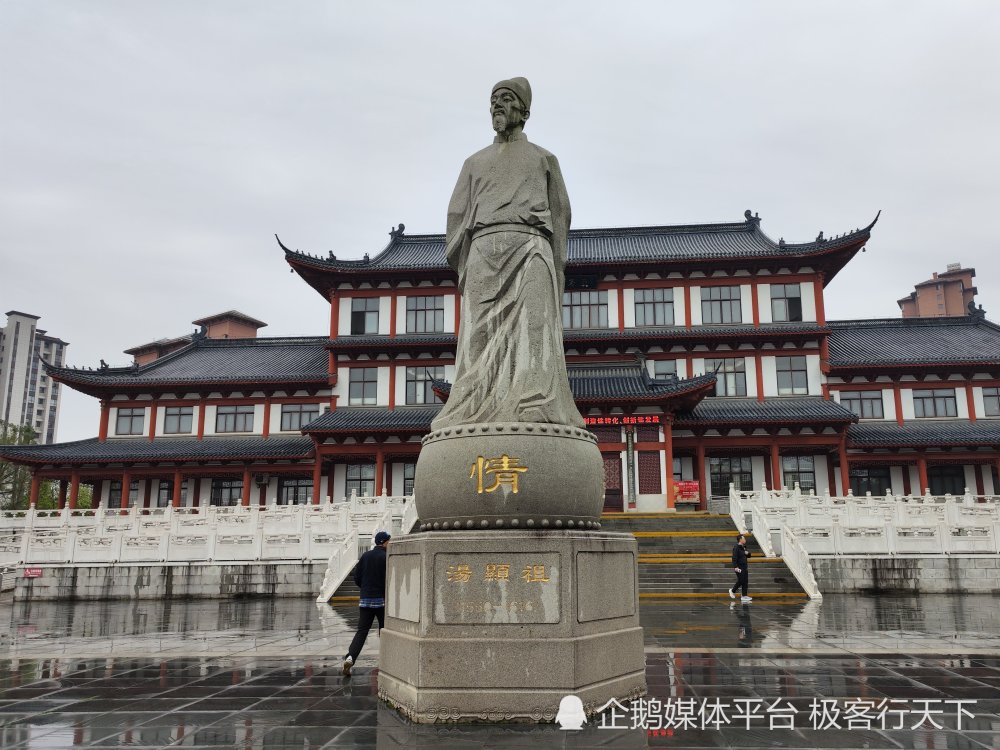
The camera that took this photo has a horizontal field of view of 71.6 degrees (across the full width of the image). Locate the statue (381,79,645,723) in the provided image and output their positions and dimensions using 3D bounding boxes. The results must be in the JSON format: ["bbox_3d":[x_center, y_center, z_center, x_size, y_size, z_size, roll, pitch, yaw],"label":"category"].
[{"bbox_3d":[0.094,-0.202,8.462,2.900,7.600,2.600,-2,-13,6],"label":"statue"}]

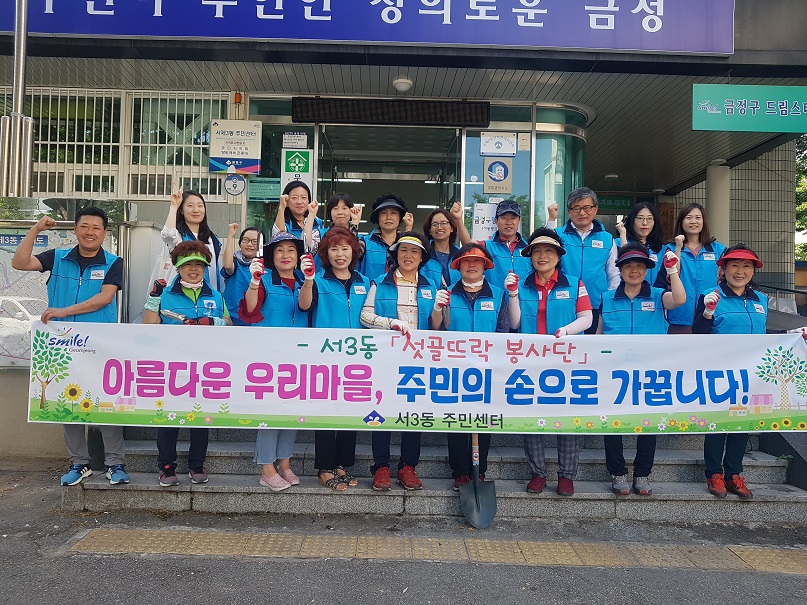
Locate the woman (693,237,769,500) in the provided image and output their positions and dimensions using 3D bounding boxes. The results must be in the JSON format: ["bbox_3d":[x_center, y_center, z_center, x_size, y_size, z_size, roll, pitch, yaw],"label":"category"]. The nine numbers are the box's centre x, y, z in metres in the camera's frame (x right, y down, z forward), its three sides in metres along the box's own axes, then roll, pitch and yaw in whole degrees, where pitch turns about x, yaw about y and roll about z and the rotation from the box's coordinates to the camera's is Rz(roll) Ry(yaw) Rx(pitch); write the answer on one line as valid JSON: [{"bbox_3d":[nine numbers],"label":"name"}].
[{"bbox_3d":[2.115,0.420,3.920,0.500,1.600,0.380,1,0,0],"label":"woman"}]

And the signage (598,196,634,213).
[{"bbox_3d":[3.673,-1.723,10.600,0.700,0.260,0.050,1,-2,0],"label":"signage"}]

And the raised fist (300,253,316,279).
[{"bbox_3d":[-0.583,-0.227,3.720,0.100,0.155,0.100,1,0,0],"label":"raised fist"}]

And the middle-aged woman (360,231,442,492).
[{"bbox_3d":[-0.006,0.352,3.810,0.500,1.600,0.400,1,-2,-2],"label":"middle-aged woman"}]

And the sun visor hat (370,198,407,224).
[{"bbox_3d":[-0.107,-0.652,4.320,0.250,0.155,0.250,-1,-2,0],"label":"sun visor hat"}]

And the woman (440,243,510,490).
[{"bbox_3d":[0.459,0.400,3.920,0.480,1.580,0.380,1,0,0],"label":"woman"}]

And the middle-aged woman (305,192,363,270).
[{"bbox_3d":[-0.515,0.032,4.520,0.490,1.690,0.380,1,-1,-2],"label":"middle-aged woman"}]

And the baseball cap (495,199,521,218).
[{"bbox_3d":[0.702,-0.628,4.070,0.170,0.125,0.250,1,-2,0],"label":"baseball cap"}]

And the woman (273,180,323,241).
[{"bbox_3d":[-0.818,-0.120,4.720,0.440,1.640,0.380,1,0,-5],"label":"woman"}]

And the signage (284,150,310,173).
[{"bbox_3d":[-0.952,-1.264,5.450,0.220,0.195,0.015,1,0,0],"label":"signage"}]

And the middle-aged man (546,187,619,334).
[{"bbox_3d":[1.238,0.097,4.180,0.500,1.780,0.360,1,-2,6],"label":"middle-aged man"}]

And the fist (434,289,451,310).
[{"bbox_3d":[0.233,-0.015,3.620,0.095,0.130,0.100,2,-2,-6],"label":"fist"}]

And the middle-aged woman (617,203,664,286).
[{"bbox_3d":[1.780,0.070,4.550,0.450,1.630,0.360,1,0,16],"label":"middle-aged woman"}]

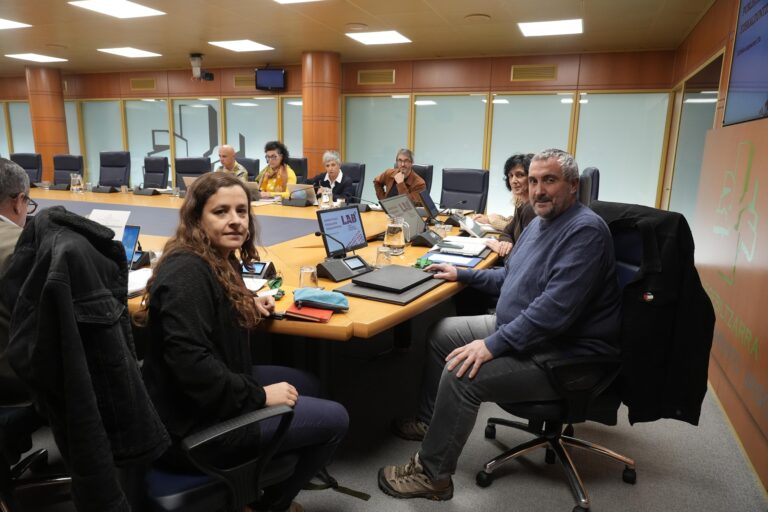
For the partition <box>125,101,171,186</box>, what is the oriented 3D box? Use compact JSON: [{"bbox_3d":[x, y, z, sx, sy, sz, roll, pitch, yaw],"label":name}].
[{"bbox_3d":[-4.182,-1.764,9.195,1.050,2.040,0.050,6,12,20],"label":"partition"}]

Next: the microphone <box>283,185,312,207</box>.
[{"bbox_3d":[-0.815,-0.592,5.066,0.250,0.160,0.340,6,12,21],"label":"microphone"}]

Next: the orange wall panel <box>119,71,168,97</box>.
[{"bbox_3d":[-4.320,-3.086,9.253,1.140,0.465,0.050,6,12,21],"label":"orange wall panel"}]

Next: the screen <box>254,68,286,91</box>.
[{"bbox_3d":[-1.738,-2.688,7.805,0.460,0.310,0.080,3,17,9],"label":"screen"}]

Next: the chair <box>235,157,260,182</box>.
[{"bbox_3d":[-1.792,-0.595,6.233,0.640,1.150,0.660,5,12,18],"label":"chair"}]

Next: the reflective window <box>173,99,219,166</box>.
[{"bbox_3d":[-3.156,-1.642,8.756,1.064,2.030,0.060,6,13,21],"label":"reflective window"}]

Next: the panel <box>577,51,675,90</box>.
[{"bbox_3d":[2.950,-2.274,6.287,1.050,0.430,0.040,6,12,20],"label":"panel"}]

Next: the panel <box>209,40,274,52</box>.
[{"bbox_3d":[-1.863,-2.784,6.746,0.600,0.050,0.600,6,12,21],"label":"panel"}]

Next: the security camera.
[{"bbox_3d":[-2.760,-2.778,7.527,0.150,0.321,0.180,3,11,6],"label":"security camera"}]

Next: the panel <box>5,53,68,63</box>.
[{"bbox_3d":[-5.303,-3.036,7.824,0.600,0.040,0.600,6,12,20],"label":"panel"}]

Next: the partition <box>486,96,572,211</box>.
[{"bbox_3d":[1.866,-1.109,6.833,1.067,2.030,0.060,6,13,21],"label":"partition"}]

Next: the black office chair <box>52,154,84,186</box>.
[{"bbox_3d":[-4.478,-0.836,7.050,0.640,1.150,0.660,6,13,19],"label":"black office chair"}]

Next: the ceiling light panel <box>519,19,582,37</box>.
[{"bbox_3d":[1.693,-2.307,5.160,0.600,0.040,0.600,6,12,20],"label":"ceiling light panel"}]

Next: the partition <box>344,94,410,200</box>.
[{"bbox_3d":[-0.144,-1.427,7.909,1.070,2.010,0.070,6,12,21],"label":"partition"}]

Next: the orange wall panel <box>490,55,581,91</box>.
[{"bbox_3d":[1.946,-2.372,6.662,1.110,0.430,0.040,6,12,20],"label":"orange wall panel"}]

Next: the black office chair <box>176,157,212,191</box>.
[{"bbox_3d":[-2.444,-0.620,6.272,0.640,1.150,0.660,5,12,17],"label":"black office chair"}]

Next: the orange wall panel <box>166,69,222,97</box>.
[{"bbox_3d":[-3.276,-2.979,8.861,1.140,0.465,0.050,6,12,21],"label":"orange wall panel"}]

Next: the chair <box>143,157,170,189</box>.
[{"bbox_3d":[-3.303,-0.763,7.053,0.620,1.170,0.660,7,13,25],"label":"chair"}]

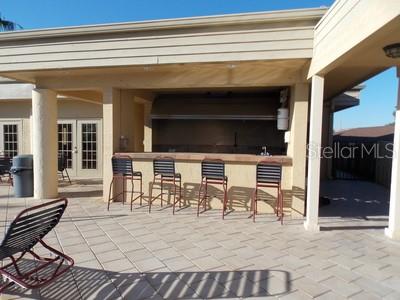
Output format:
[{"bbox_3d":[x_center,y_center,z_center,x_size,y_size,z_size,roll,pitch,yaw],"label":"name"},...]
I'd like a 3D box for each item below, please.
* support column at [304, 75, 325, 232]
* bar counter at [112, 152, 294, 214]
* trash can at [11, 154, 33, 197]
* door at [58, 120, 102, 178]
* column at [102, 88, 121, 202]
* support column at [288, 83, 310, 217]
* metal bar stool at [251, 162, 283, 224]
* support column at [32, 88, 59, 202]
[{"bbox_3d":[1.933,0.074,4.679,0.210,2.580,0.210,1,4,6],"label":"support column"},{"bbox_3d":[-0.044,0.671,6.054,3.900,1.160,0.580,2,4,14],"label":"bar counter"},{"bbox_3d":[-4.277,0.638,6.819,0.570,1.000,0.570,1,3,0],"label":"trash can"},{"bbox_3d":[-4.161,-0.029,9.424,1.870,2.020,0.120,1,4,10],"label":"door"},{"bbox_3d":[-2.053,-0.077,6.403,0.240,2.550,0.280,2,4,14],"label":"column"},{"bbox_3d":[1.926,0.047,5.362,0.250,2.550,0.280,2,4,14],"label":"support column"},{"bbox_3d":[1.301,0.762,5.231,0.500,1.120,0.570,2,4,14],"label":"metal bar stool"},{"bbox_3d":[-3.716,-0.134,6.664,0.530,2.580,0.530,2,4,14],"label":"support column"}]

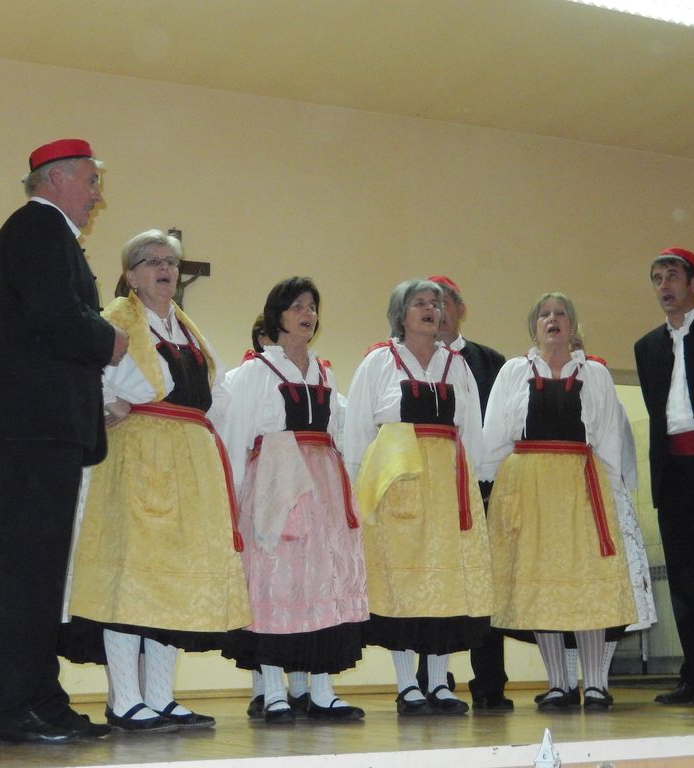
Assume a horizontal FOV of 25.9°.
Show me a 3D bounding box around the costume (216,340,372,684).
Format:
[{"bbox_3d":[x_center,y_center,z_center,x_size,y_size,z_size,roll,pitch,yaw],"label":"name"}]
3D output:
[{"bbox_3d":[-0.187,0.448,5.476,0.550,1.191,0.460,5,-12,-31],"label":"costume"}]

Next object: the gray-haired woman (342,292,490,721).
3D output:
[{"bbox_3d":[0.266,0.404,5.718,0.540,1.645,0.440,3,-11,-24],"label":"gray-haired woman"}]

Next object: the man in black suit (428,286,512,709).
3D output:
[{"bbox_3d":[0.443,0.410,6.167,0.520,1.780,0.360,0,-10,-5],"label":"man in black suit"}]

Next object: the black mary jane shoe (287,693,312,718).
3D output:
[{"bbox_3d":[-0.164,1.164,5.511,0.090,0.094,0.250,-2,-10,3],"label":"black mary jane shoe"}]

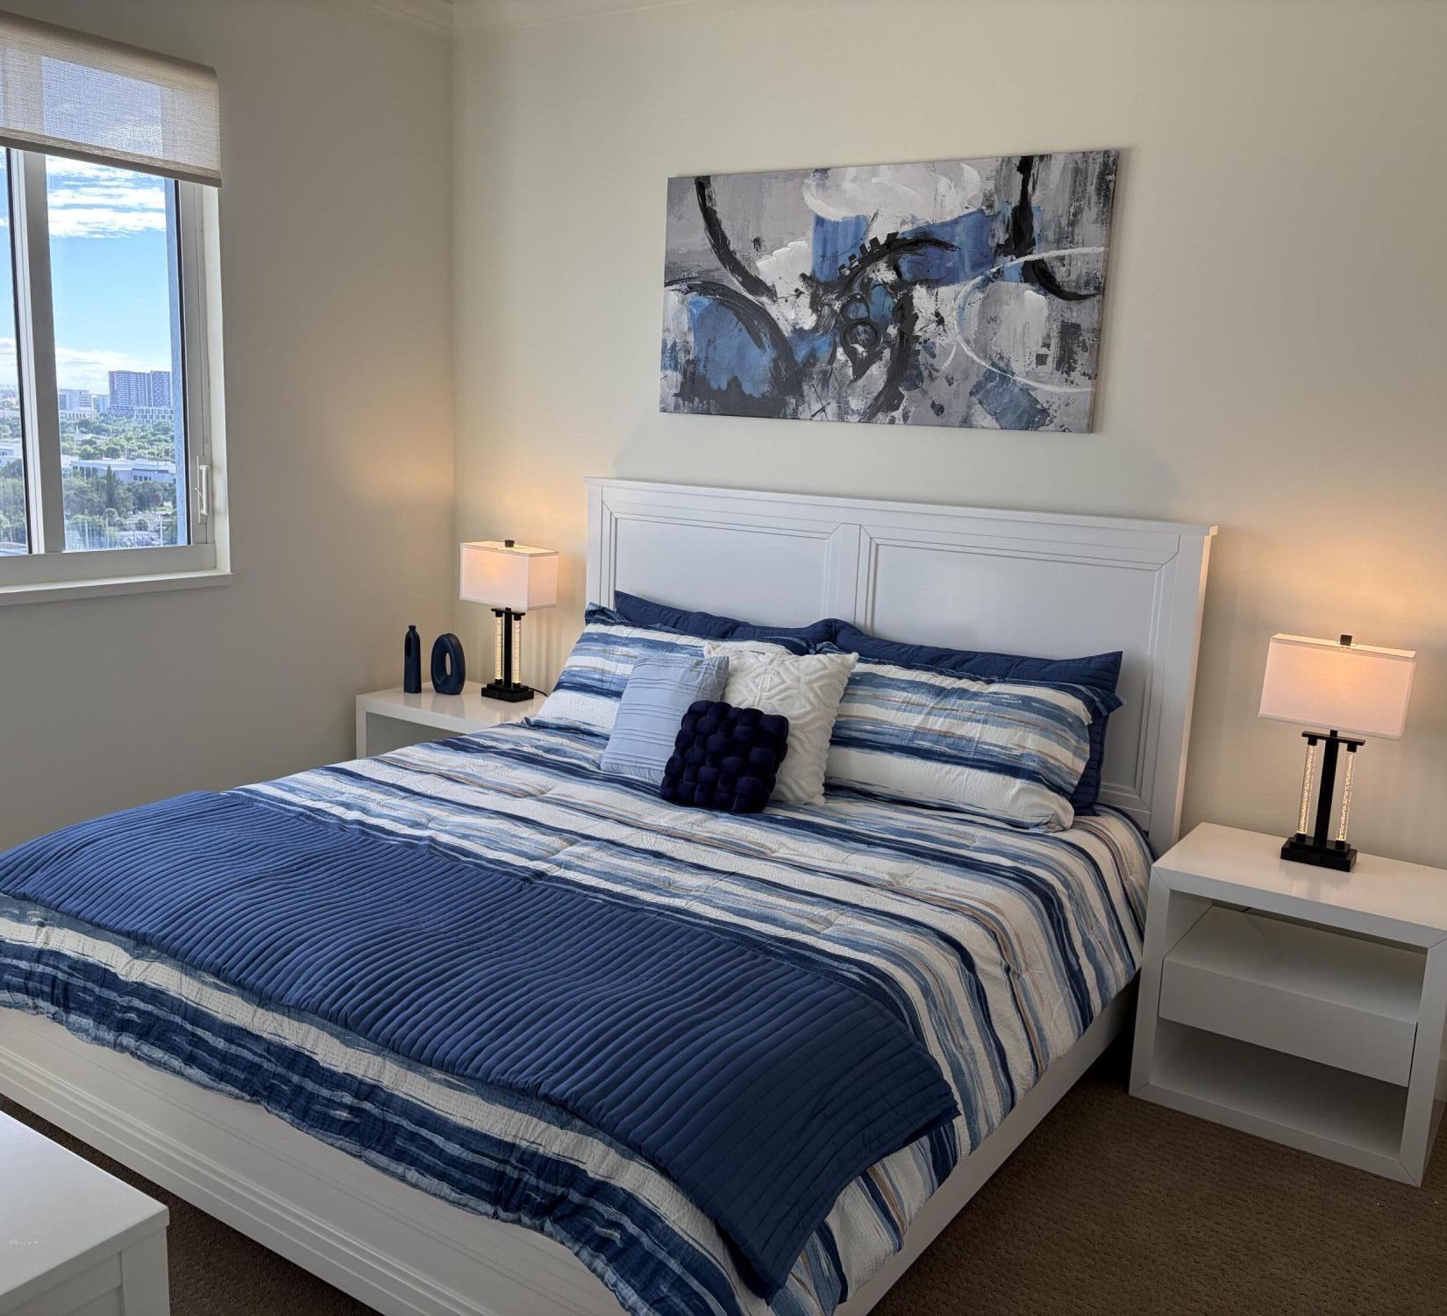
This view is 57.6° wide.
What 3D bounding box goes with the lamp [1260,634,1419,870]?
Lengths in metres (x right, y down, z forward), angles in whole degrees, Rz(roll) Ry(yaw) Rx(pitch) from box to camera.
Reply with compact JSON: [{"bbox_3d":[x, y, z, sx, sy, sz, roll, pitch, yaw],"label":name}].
[{"bbox_3d":[1.472,0.222,3.187,0.311,0.558,0.150,9,13,33],"label":"lamp"}]

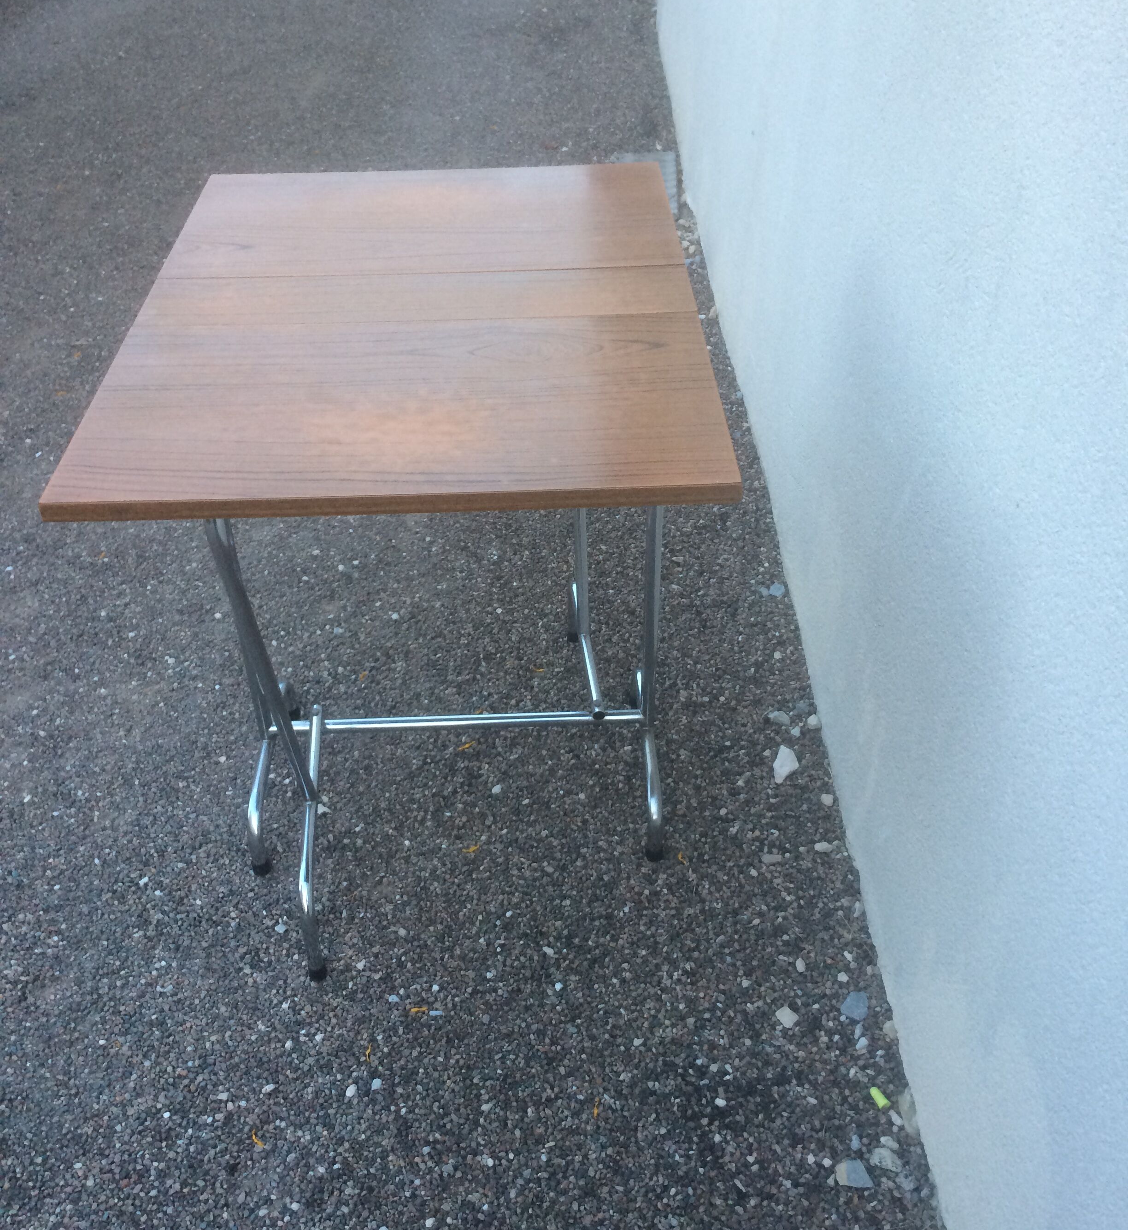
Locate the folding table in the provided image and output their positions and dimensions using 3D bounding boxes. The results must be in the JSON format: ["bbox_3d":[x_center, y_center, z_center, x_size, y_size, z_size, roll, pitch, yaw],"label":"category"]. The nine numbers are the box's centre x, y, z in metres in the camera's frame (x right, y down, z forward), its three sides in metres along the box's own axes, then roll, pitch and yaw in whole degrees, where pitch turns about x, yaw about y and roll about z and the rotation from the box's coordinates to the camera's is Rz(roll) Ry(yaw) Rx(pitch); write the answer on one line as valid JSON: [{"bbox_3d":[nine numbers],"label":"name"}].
[{"bbox_3d":[-0.152,-0.051,1.613,0.595,0.765,0.787,-2,39,-1],"label":"folding table"}]

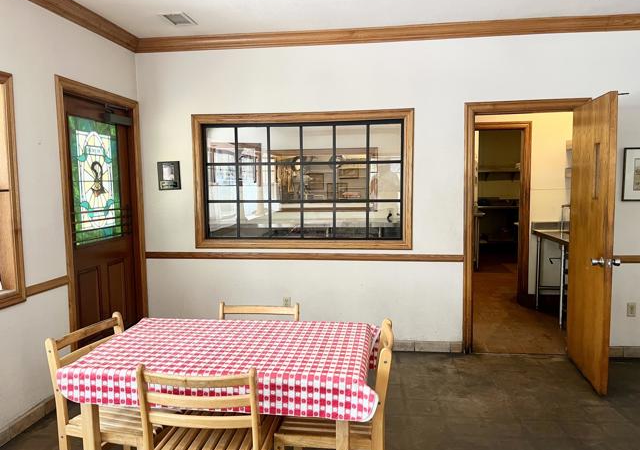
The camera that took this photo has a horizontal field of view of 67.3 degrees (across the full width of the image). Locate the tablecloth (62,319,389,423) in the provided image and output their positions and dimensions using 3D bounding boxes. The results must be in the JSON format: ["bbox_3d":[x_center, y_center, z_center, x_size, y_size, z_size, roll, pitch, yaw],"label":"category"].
[{"bbox_3d":[-0.377,0.621,2.240,1.325,0.155,0.800,0,5,7],"label":"tablecloth"}]

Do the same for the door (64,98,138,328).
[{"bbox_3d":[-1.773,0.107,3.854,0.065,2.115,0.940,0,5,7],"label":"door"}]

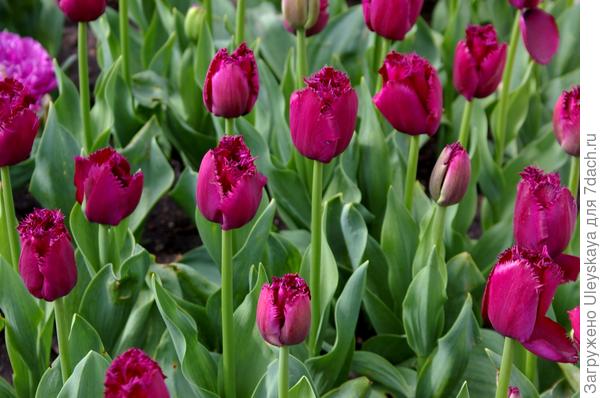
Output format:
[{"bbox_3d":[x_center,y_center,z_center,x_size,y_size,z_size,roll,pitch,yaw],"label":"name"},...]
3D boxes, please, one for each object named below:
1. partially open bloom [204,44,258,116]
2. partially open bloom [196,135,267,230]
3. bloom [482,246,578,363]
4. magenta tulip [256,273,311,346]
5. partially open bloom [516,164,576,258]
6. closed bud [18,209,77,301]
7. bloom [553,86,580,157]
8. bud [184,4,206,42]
[{"bbox_3d":[-0.065,-0.111,1.630,0.052,0.068,0.052,0,30,0],"label":"partially open bloom"},{"bbox_3d":[-0.058,-0.014,1.480,0.058,0.078,0.056,2,30,0],"label":"partially open bloom"},{"bbox_3d":[0.185,0.084,1.400,0.077,0.090,0.062,9,30,0],"label":"bloom"},{"bbox_3d":[-0.013,0.090,1.420,0.044,0.058,0.044,0,30,0],"label":"magenta tulip"},{"bbox_3d":[0.209,0.011,1.490,0.052,0.075,0.052,-9,30,0],"label":"partially open bloom"},{"bbox_3d":[-0.208,0.046,1.440,0.048,0.073,0.048,0,30,0],"label":"closed bud"},{"bbox_3d":[0.252,-0.071,1.610,0.040,0.066,0.040,0,30,0],"label":"bloom"},{"bbox_3d":[-0.112,-0.189,1.880,0.025,0.043,0.025,0,30,0],"label":"bud"}]

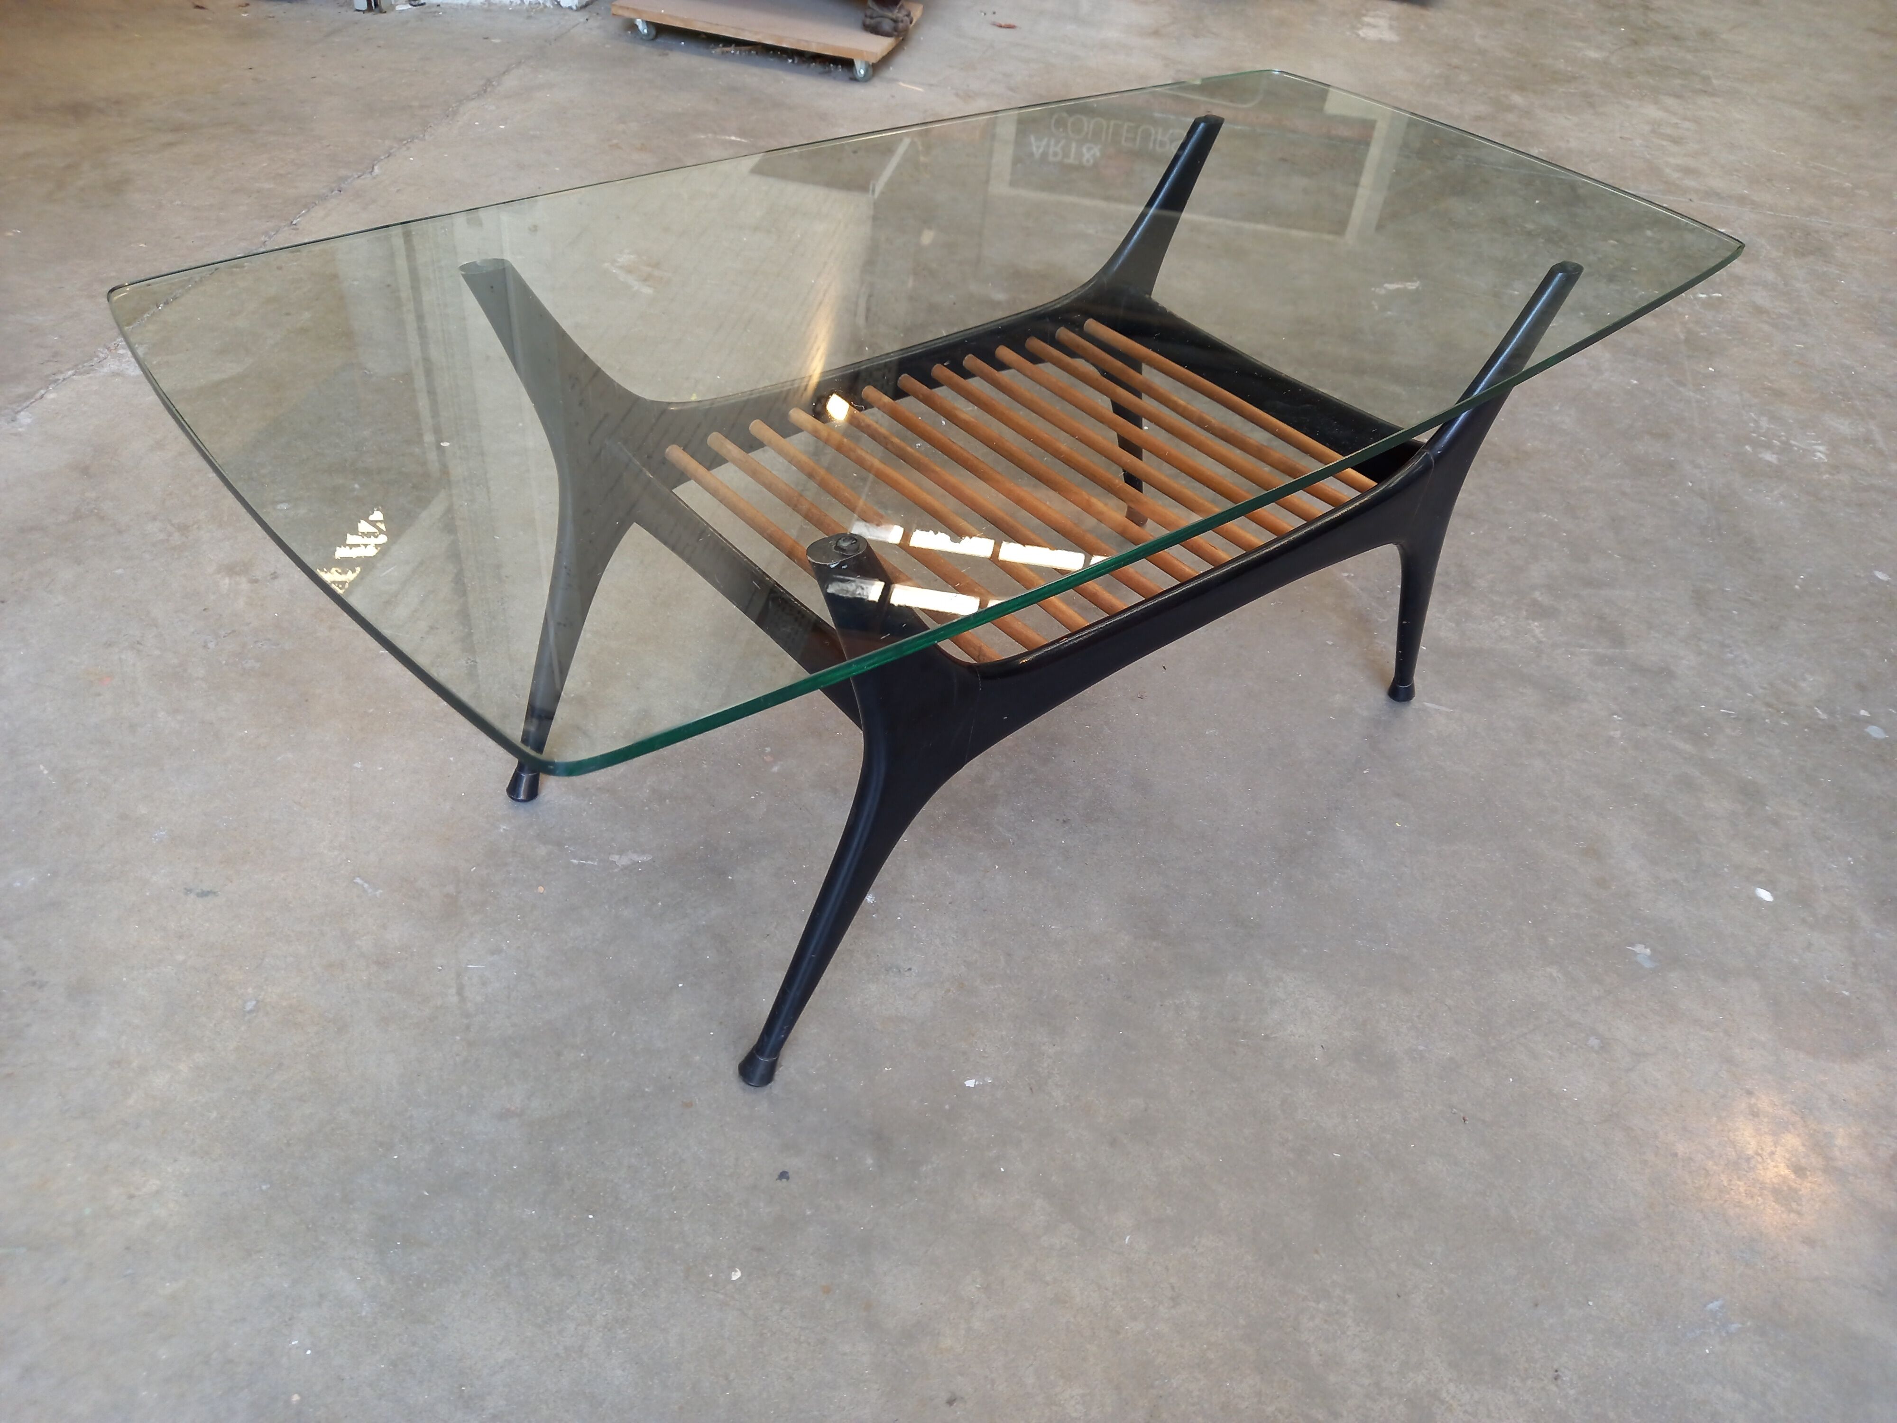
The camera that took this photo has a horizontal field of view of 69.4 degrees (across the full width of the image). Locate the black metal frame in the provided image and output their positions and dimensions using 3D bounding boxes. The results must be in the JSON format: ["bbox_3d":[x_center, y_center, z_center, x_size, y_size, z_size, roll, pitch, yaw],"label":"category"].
[{"bbox_3d":[0.073,-0.155,1.172,0.832,0.469,0.420,-26,51,-33],"label":"black metal frame"}]

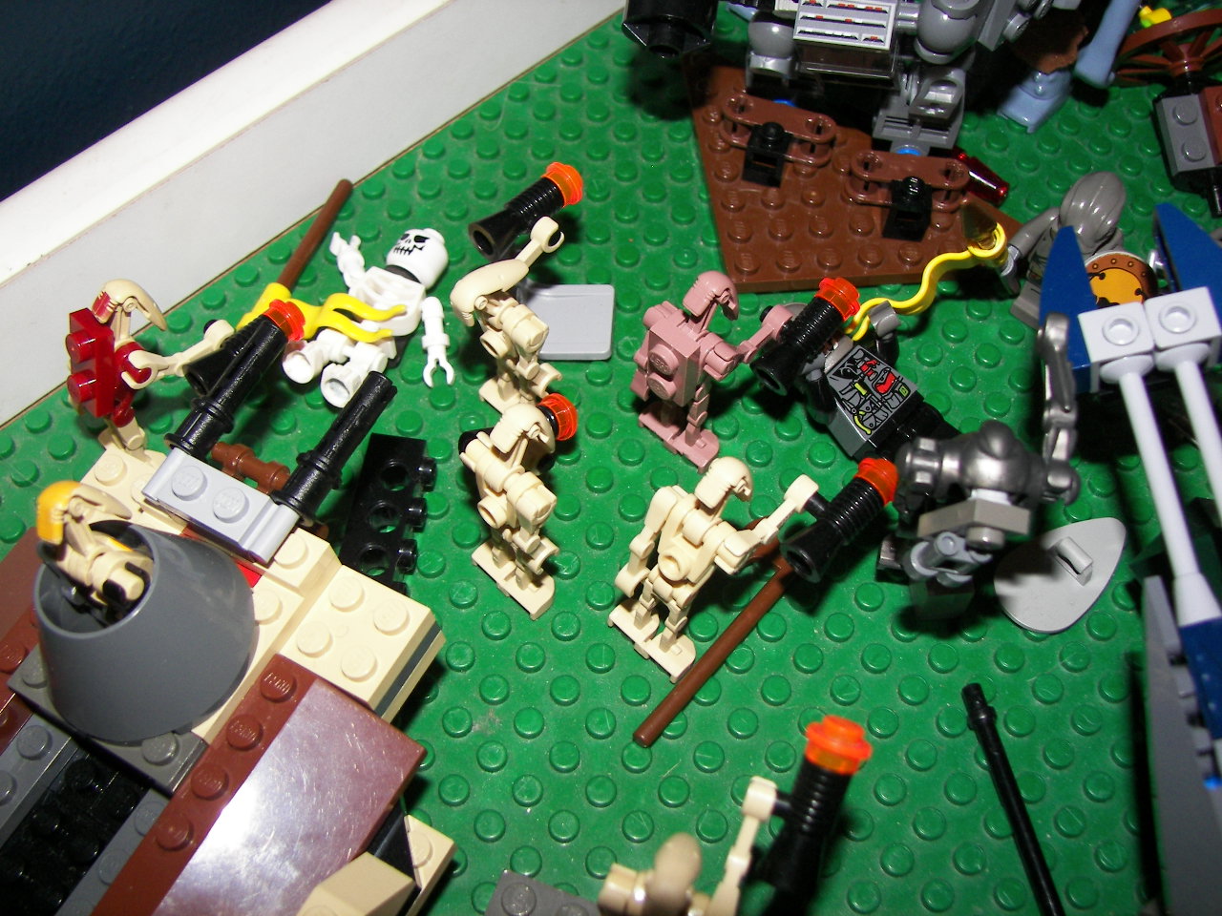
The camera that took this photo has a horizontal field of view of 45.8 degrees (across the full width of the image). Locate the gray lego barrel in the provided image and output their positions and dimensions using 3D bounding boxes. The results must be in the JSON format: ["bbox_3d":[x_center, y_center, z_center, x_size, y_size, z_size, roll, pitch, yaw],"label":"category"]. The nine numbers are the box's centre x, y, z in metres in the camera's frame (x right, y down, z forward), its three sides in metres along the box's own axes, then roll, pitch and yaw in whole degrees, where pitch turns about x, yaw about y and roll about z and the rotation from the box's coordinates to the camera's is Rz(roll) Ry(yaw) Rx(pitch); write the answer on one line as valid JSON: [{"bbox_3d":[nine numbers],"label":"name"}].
[{"bbox_3d":[-0.067,0.021,0.200,0.032,0.019,0.032,-3,59,5],"label":"gray lego barrel"}]

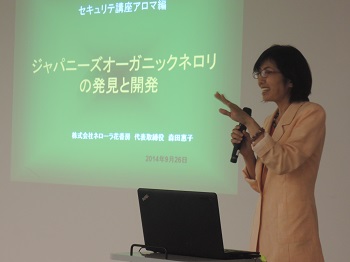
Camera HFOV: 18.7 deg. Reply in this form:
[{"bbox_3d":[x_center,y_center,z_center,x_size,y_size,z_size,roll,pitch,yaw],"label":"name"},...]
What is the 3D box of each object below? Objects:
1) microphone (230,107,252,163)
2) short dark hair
[{"bbox_3d":[0.260,0.018,4.170,0.037,0.235,0.037,17,-6,-25],"label":"microphone"},{"bbox_3d":[0.428,-0.228,4.220,0.232,0.228,0.190,-3,2,-25],"label":"short dark hair"}]

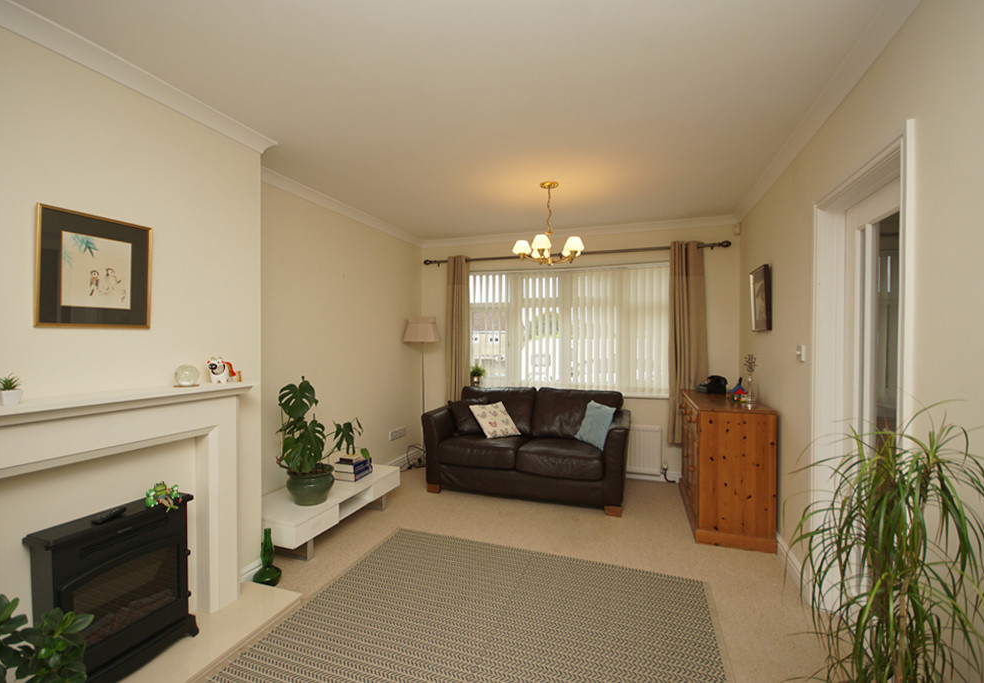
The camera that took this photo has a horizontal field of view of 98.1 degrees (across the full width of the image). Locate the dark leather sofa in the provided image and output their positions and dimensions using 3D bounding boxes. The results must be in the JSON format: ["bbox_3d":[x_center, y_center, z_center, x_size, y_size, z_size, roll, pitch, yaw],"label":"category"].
[{"bbox_3d":[0.333,0.882,3.818,1.723,0.858,0.838,0,0,19],"label":"dark leather sofa"}]

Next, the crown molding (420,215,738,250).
[{"bbox_3d":[0.686,-1.113,4.331,3.237,0.079,0.079,0,0,20],"label":"crown molding"}]

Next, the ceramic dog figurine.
[{"bbox_3d":[-1.313,0.134,2.067,0.075,0.132,0.105,0,0,8],"label":"ceramic dog figurine"}]

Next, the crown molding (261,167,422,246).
[{"bbox_3d":[-1.147,-1.087,3.667,0.067,0.067,2.372,0,0,19],"label":"crown molding"}]

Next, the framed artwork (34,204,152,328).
[{"bbox_3d":[-1.525,-0.264,1.649,0.022,0.429,0.372,0,0,19],"label":"framed artwork"}]

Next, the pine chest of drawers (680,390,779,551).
[{"bbox_3d":[1.751,0.879,3.269,0.472,0.883,1.152,0,0,19],"label":"pine chest of drawers"}]

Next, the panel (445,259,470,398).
[{"bbox_3d":[-0.375,0.011,4.656,0.315,1.881,0.130,0,0,20],"label":"panel"}]

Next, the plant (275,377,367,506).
[{"bbox_3d":[-1.124,0.638,2.756,0.460,0.743,0.500,0,0,20],"label":"plant"}]

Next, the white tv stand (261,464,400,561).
[{"bbox_3d":[-1.155,1.143,2.966,0.507,0.264,1.108,0,0,20],"label":"white tv stand"}]

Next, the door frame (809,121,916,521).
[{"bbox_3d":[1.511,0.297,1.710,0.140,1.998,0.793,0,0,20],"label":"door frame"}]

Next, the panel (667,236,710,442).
[{"bbox_3d":[1.785,0.027,3.887,0.338,1.881,0.130,0,0,20],"label":"panel"}]

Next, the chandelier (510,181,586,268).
[{"bbox_3d":[0.423,-0.858,3.127,0.530,0.577,0.530,0,0,20],"label":"chandelier"}]

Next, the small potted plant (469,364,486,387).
[{"bbox_3d":[-0.157,0.389,4.616,0.190,0.300,0.190,0,0,0],"label":"small potted plant"}]

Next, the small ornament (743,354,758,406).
[{"bbox_3d":[1.812,0.268,2.994,0.110,0.352,0.100,0,0,20],"label":"small ornament"}]

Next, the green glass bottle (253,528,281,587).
[{"bbox_3d":[-1.221,1.168,2.323,0.135,0.300,0.135,0,0,19],"label":"green glass bottle"}]

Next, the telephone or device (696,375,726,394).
[{"bbox_3d":[1.891,0.367,3.657,0.230,0.145,0.200,0,0,8],"label":"telephone or device"}]

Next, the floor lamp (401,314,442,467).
[{"bbox_3d":[-0.720,0.524,4.444,0.375,1.558,0.375,0,0,0],"label":"floor lamp"}]

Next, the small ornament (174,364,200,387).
[{"bbox_3d":[-1.370,0.150,1.915,0.095,0.103,0.095,0,0,19],"label":"small ornament"}]

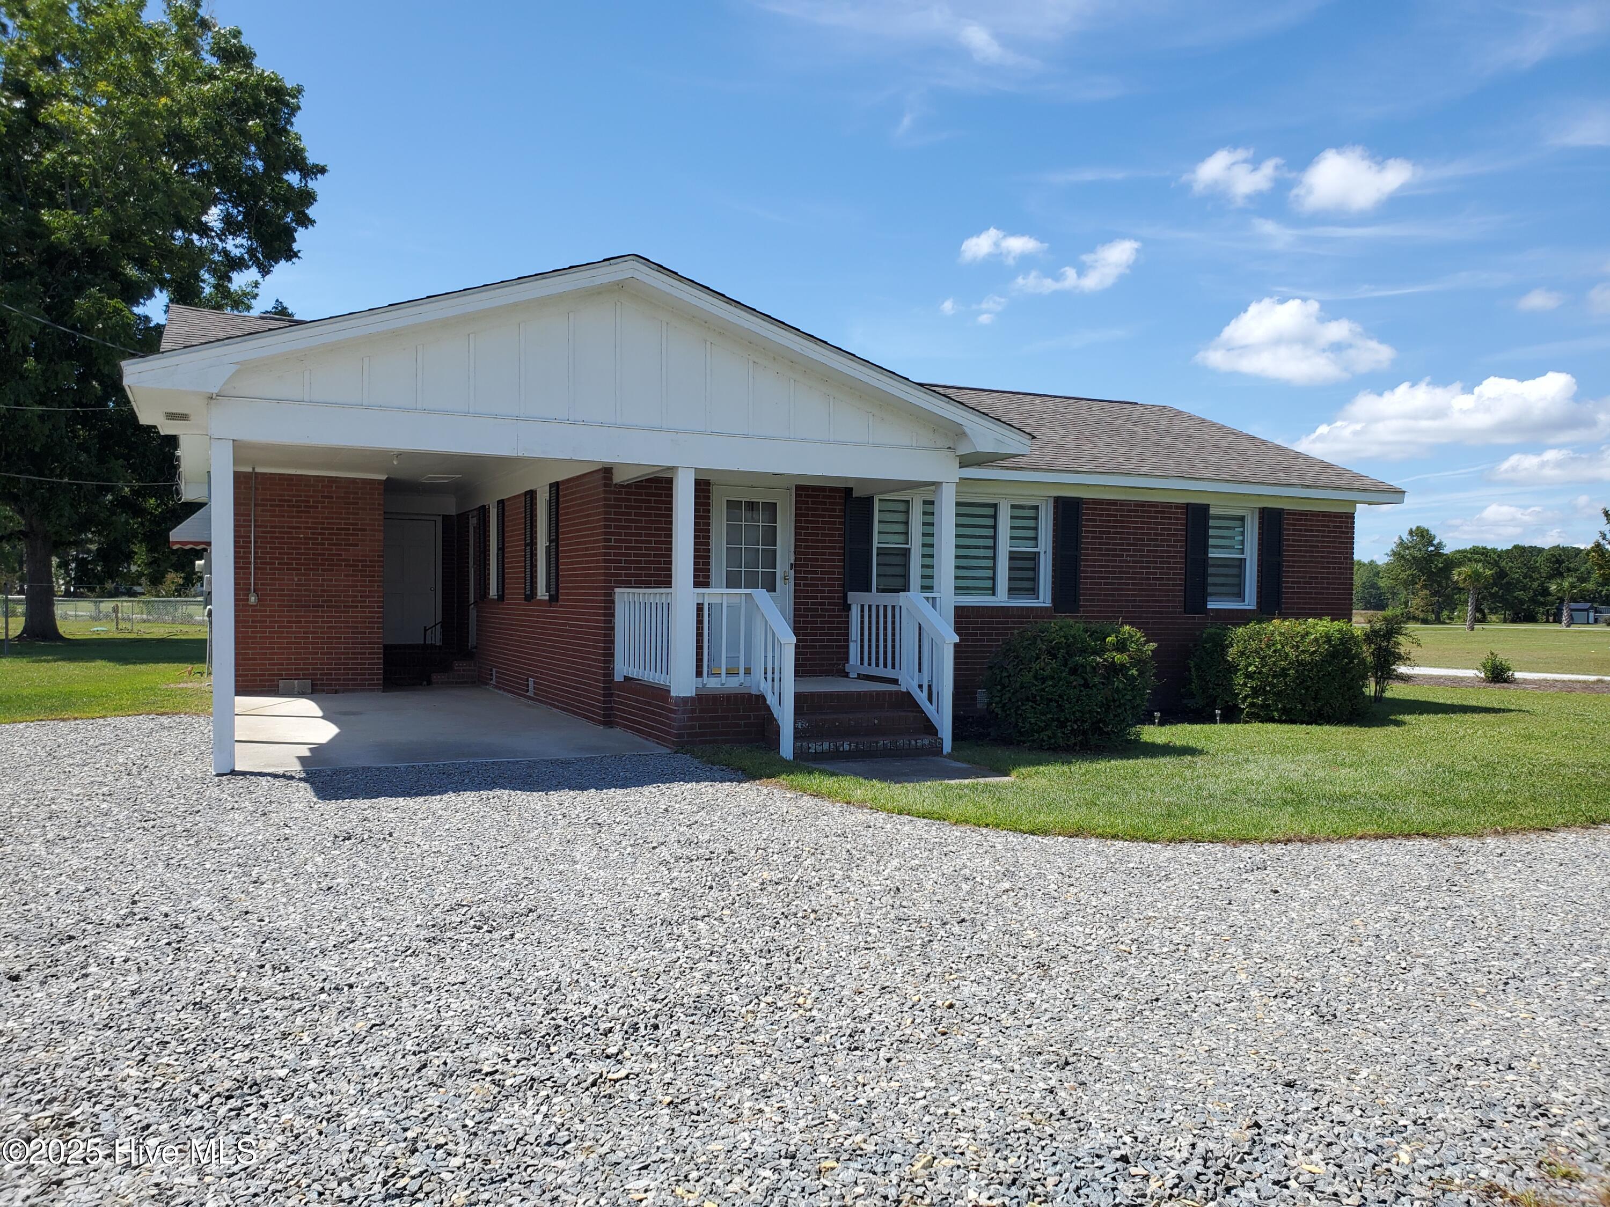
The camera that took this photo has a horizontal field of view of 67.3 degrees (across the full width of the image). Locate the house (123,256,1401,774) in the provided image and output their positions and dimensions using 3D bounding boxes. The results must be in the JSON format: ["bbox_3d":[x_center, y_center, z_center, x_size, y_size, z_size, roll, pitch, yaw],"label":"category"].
[{"bbox_3d":[-0.374,-1.068,16.810,15.160,4.690,11.340,1,0,-26],"label":"house"}]

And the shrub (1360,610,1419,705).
[{"bbox_3d":[8.050,0.729,16.680,0.867,1.301,0.867,1,0,-26],"label":"shrub"}]

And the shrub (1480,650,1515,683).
[{"bbox_3d":[12.089,1.109,21.113,0.615,0.571,0.615,1,0,-26],"label":"shrub"}]

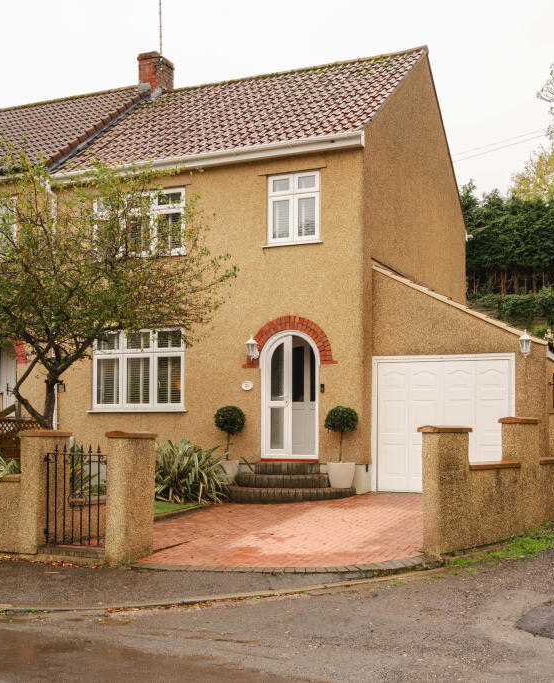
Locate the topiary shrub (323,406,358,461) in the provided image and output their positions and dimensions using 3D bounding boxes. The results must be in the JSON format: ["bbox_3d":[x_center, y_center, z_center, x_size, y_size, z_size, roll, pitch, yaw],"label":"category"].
[{"bbox_3d":[1.021,1.477,12.200,0.540,0.900,0.540,0,-3,0],"label":"topiary shrub"}]

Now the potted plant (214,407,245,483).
[{"bbox_3d":[-0.801,1.745,12.950,0.520,1.330,0.520,0,-3,0],"label":"potted plant"}]

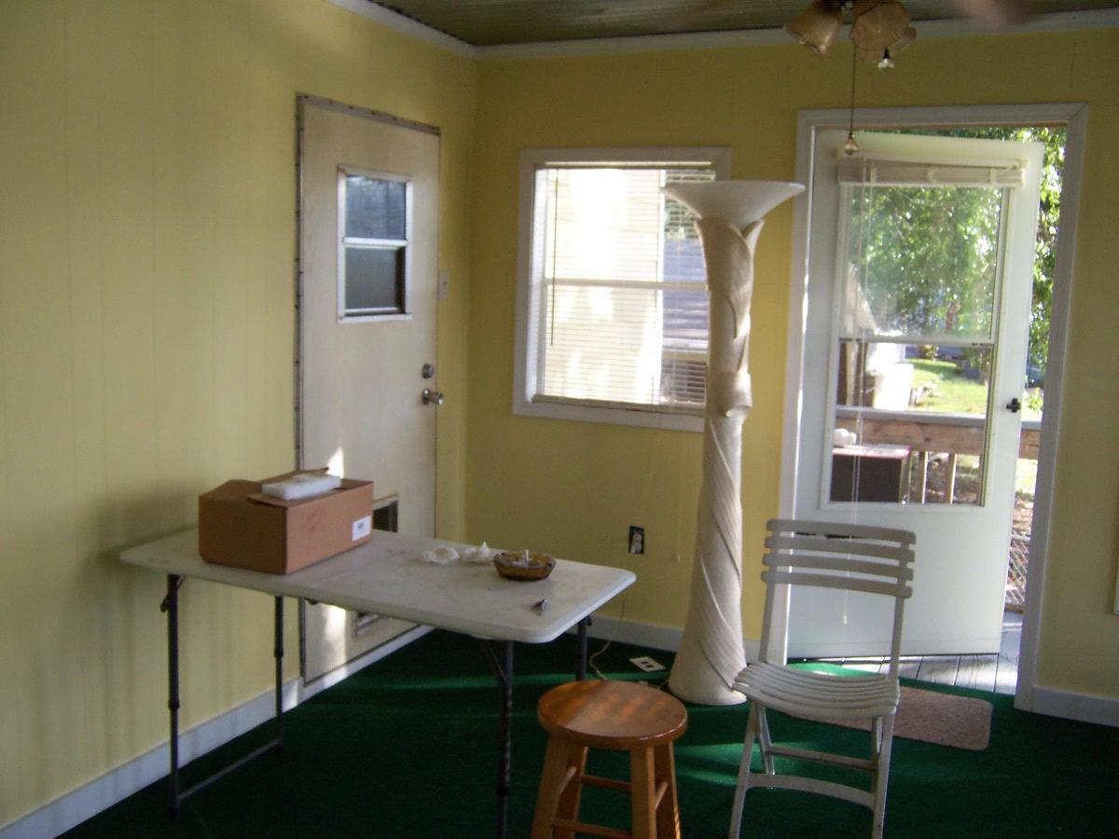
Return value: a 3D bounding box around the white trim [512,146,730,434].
[{"bbox_3d":[0.224,-0.515,4.184,0.869,1.080,0.050,5,9,24],"label":"white trim"}]

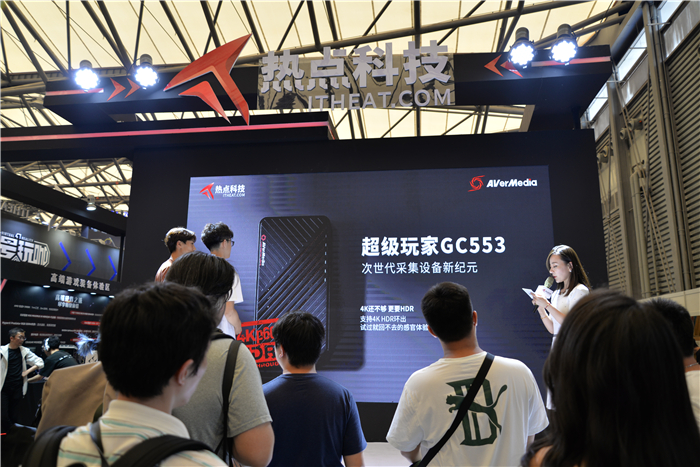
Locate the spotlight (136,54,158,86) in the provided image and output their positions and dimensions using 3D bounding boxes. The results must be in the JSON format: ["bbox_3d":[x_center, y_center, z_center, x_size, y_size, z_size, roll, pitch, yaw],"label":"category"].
[{"bbox_3d":[-1.877,-1.504,4.664,0.200,0.280,0.210,4,-55,-17],"label":"spotlight"}]

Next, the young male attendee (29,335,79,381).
[{"bbox_3d":[-4.001,2.120,6.865,0.660,1.400,0.480,-4,-12,21],"label":"young male attendee"}]

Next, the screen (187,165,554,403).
[{"bbox_3d":[0.119,0.500,5.191,3.822,2.350,0.100,-1,-12,7],"label":"screen"}]

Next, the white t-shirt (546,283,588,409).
[{"bbox_3d":[1.416,0.709,3.203,0.250,0.770,0.380,5,-12,-20],"label":"white t-shirt"}]

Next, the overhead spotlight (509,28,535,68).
[{"bbox_3d":[1.446,-1.555,4.251,0.200,0.280,0.210,-3,-55,17],"label":"overhead spotlight"}]

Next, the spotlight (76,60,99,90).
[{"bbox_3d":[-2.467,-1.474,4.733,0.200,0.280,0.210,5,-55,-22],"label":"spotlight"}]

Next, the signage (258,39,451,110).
[{"bbox_3d":[0.040,-1.419,4.608,1.770,0.590,0.120,-1,-12,7],"label":"signage"}]

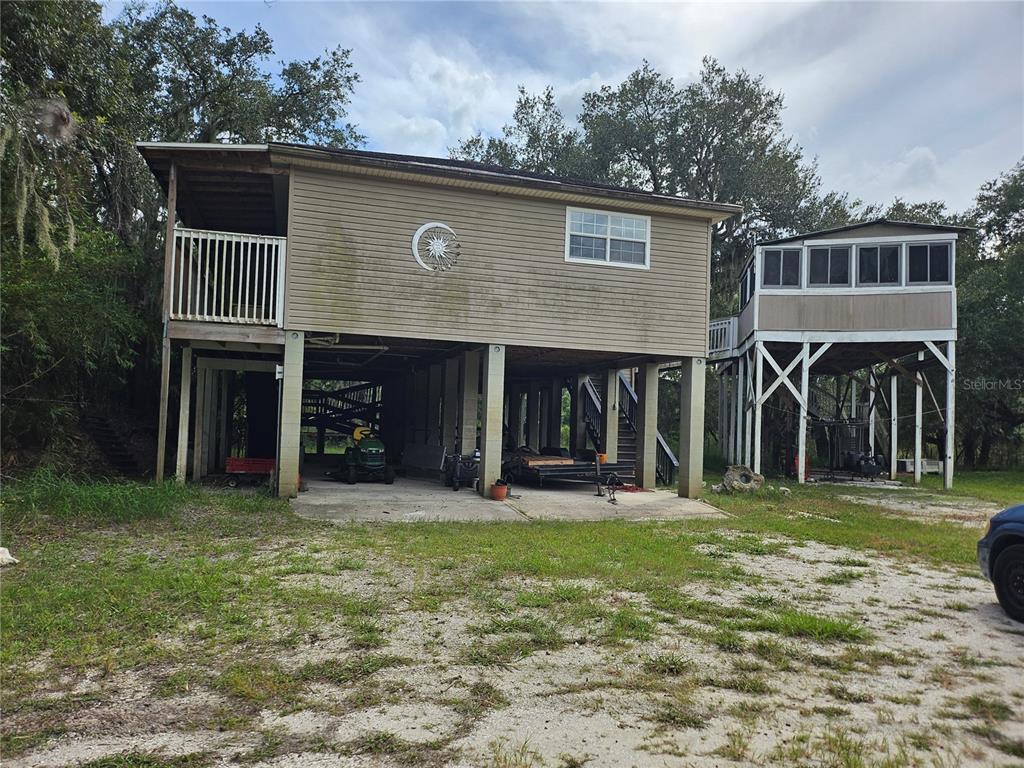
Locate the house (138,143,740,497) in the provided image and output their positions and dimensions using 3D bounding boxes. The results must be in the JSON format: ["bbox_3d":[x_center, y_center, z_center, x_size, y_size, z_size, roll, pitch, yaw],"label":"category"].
[{"bbox_3d":[-2.508,-1.518,18.911,11.211,7.726,12.524,3,-3,-16],"label":"house"}]

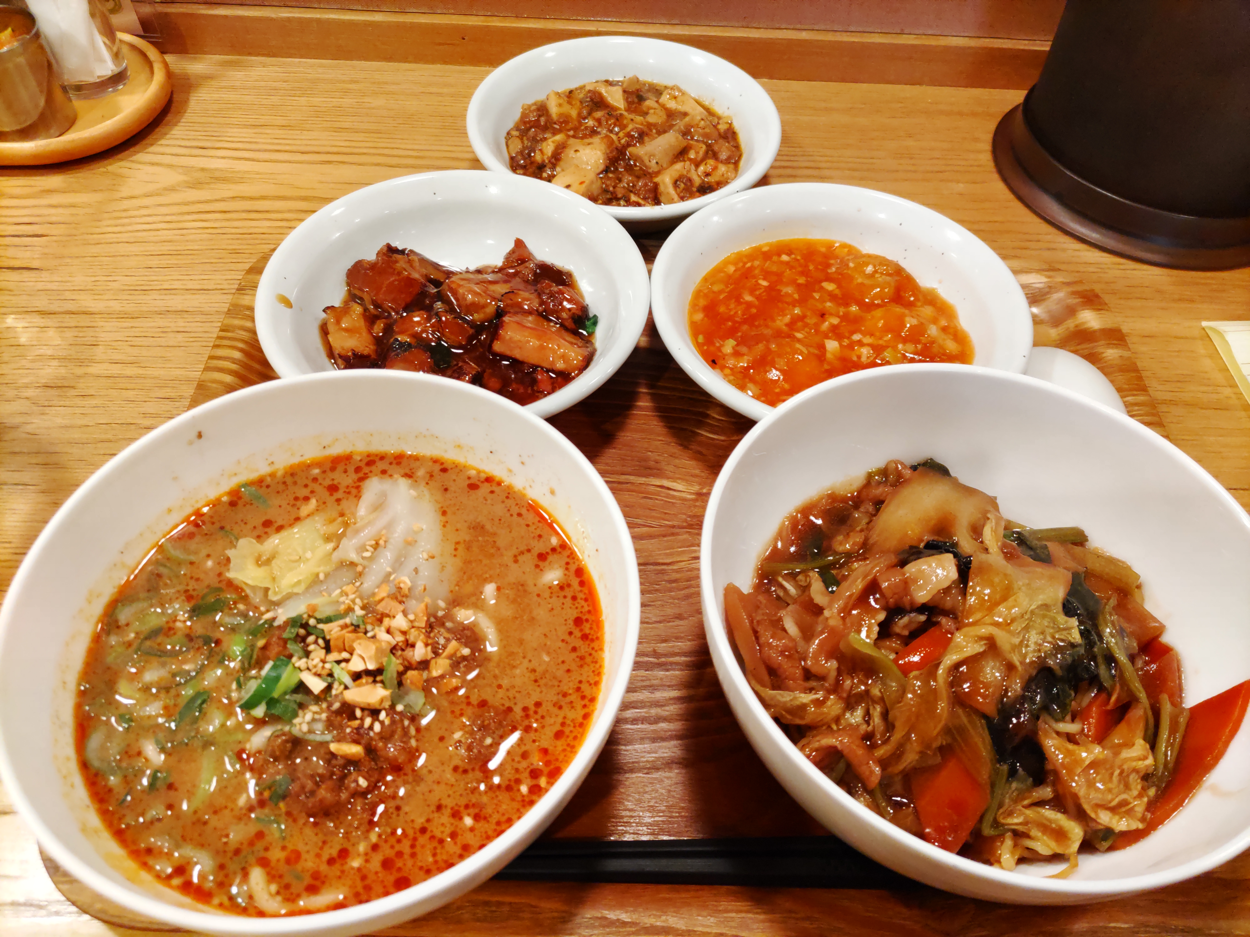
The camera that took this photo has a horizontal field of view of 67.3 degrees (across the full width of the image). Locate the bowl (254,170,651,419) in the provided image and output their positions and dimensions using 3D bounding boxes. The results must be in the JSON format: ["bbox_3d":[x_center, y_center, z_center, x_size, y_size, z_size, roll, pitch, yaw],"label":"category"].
[{"bbox_3d":[-0.068,-0.061,0.394,0.155,0.045,0.155,1,53,-2],"label":"bowl"}]

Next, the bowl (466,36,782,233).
[{"bbox_3d":[0.000,-0.161,0.480,0.155,0.045,0.155,1,53,-2],"label":"bowl"}]

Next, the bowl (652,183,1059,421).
[{"bbox_3d":[0.087,-0.057,0.401,0.155,0.045,0.155,1,53,-2],"label":"bowl"}]

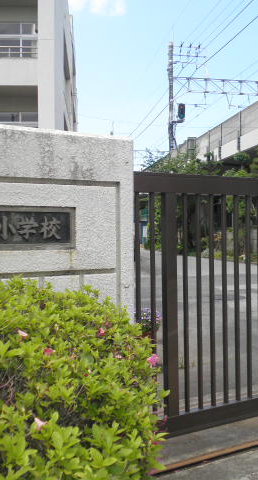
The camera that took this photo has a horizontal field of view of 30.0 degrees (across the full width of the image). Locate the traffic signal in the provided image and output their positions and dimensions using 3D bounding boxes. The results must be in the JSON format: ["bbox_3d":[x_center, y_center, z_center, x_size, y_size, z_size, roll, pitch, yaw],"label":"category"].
[{"bbox_3d":[4.554,-11.055,41.625,0.650,1.650,0.500,-1,1,-11],"label":"traffic signal"}]

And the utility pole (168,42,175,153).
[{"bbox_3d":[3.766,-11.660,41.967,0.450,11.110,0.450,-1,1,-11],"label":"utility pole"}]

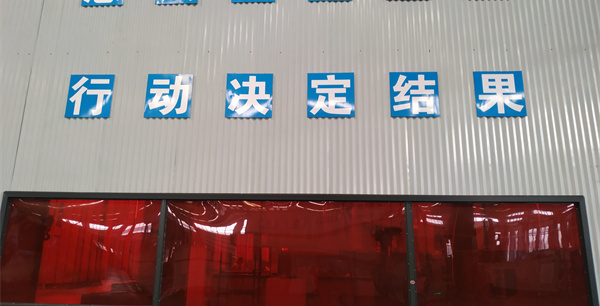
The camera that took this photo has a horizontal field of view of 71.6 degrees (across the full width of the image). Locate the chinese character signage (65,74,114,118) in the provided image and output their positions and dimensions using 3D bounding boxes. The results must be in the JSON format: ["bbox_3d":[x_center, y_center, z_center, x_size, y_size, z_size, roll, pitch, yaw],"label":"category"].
[{"bbox_3d":[-2.321,-0.629,4.614,0.505,0.505,0.025,0,-13,3],"label":"chinese character signage"}]

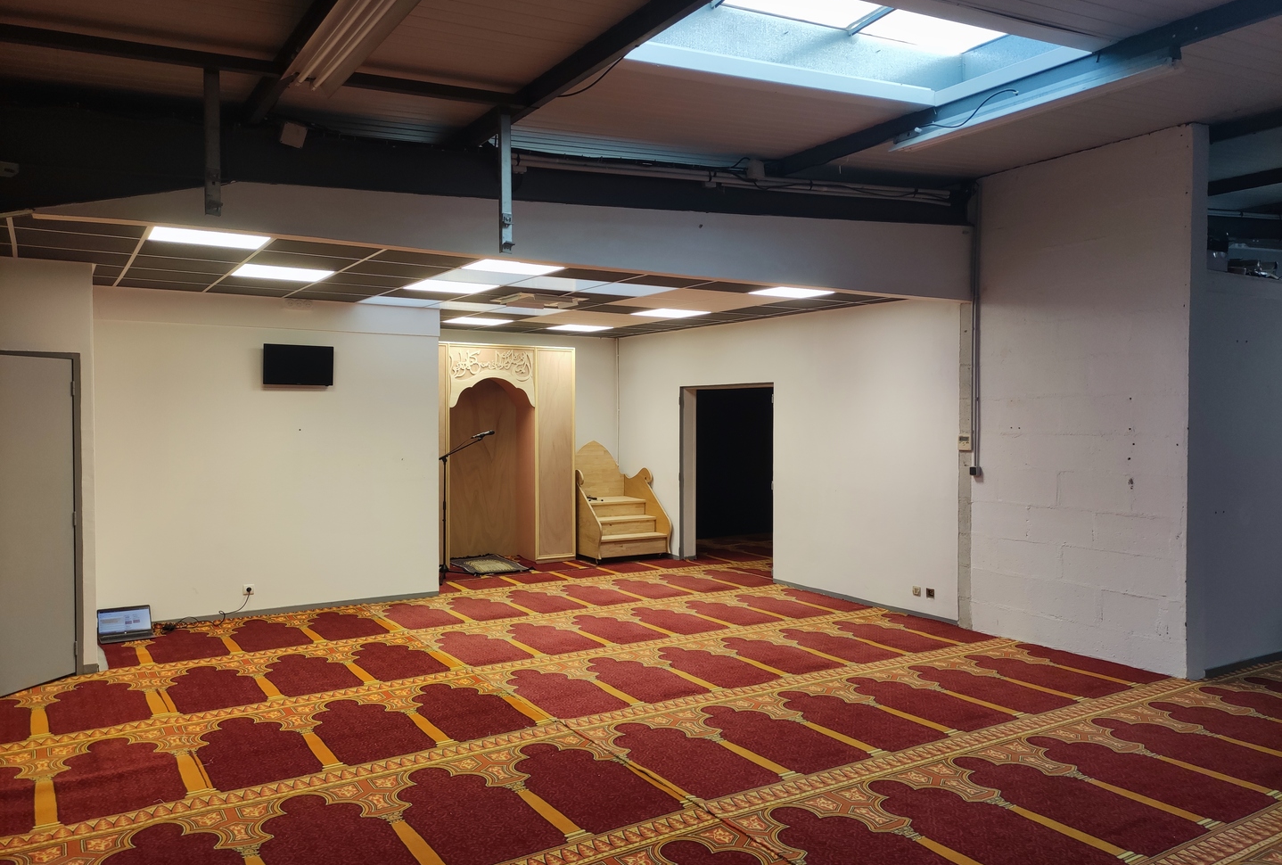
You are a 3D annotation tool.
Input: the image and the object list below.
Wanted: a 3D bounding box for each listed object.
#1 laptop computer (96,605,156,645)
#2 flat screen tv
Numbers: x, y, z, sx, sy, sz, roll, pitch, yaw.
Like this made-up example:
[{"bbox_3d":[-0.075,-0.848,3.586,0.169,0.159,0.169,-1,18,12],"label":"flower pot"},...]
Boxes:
[{"bbox_3d":[-3.828,1.426,6.897,0.355,0.205,0.320,-1,1,-33],"label":"laptop computer"},{"bbox_3d":[-2.855,-0.560,7.722,0.560,0.333,0.055,-1,5,-33],"label":"flat screen tv"}]

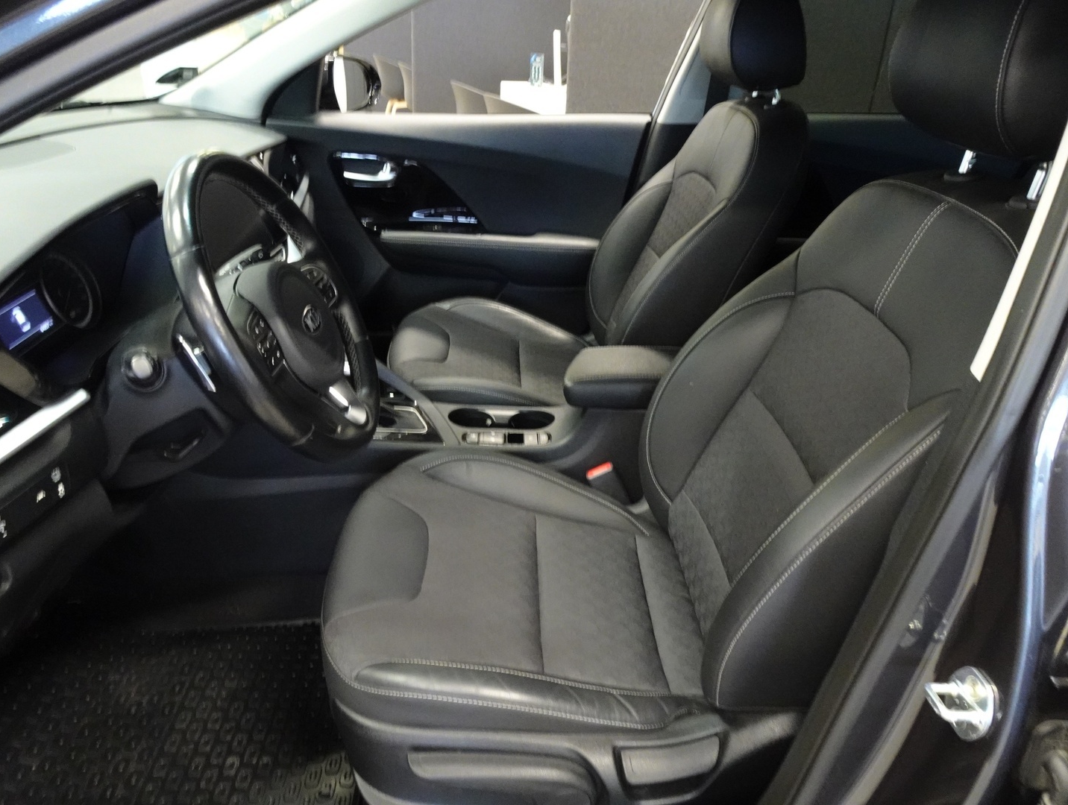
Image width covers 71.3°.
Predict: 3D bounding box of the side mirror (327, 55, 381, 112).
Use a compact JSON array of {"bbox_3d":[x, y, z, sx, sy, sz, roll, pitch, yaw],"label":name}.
[{"bbox_3d":[-0.492,-0.820,1.929,0.125,0.155,0.210,10,31,12],"label":"side mirror"}]

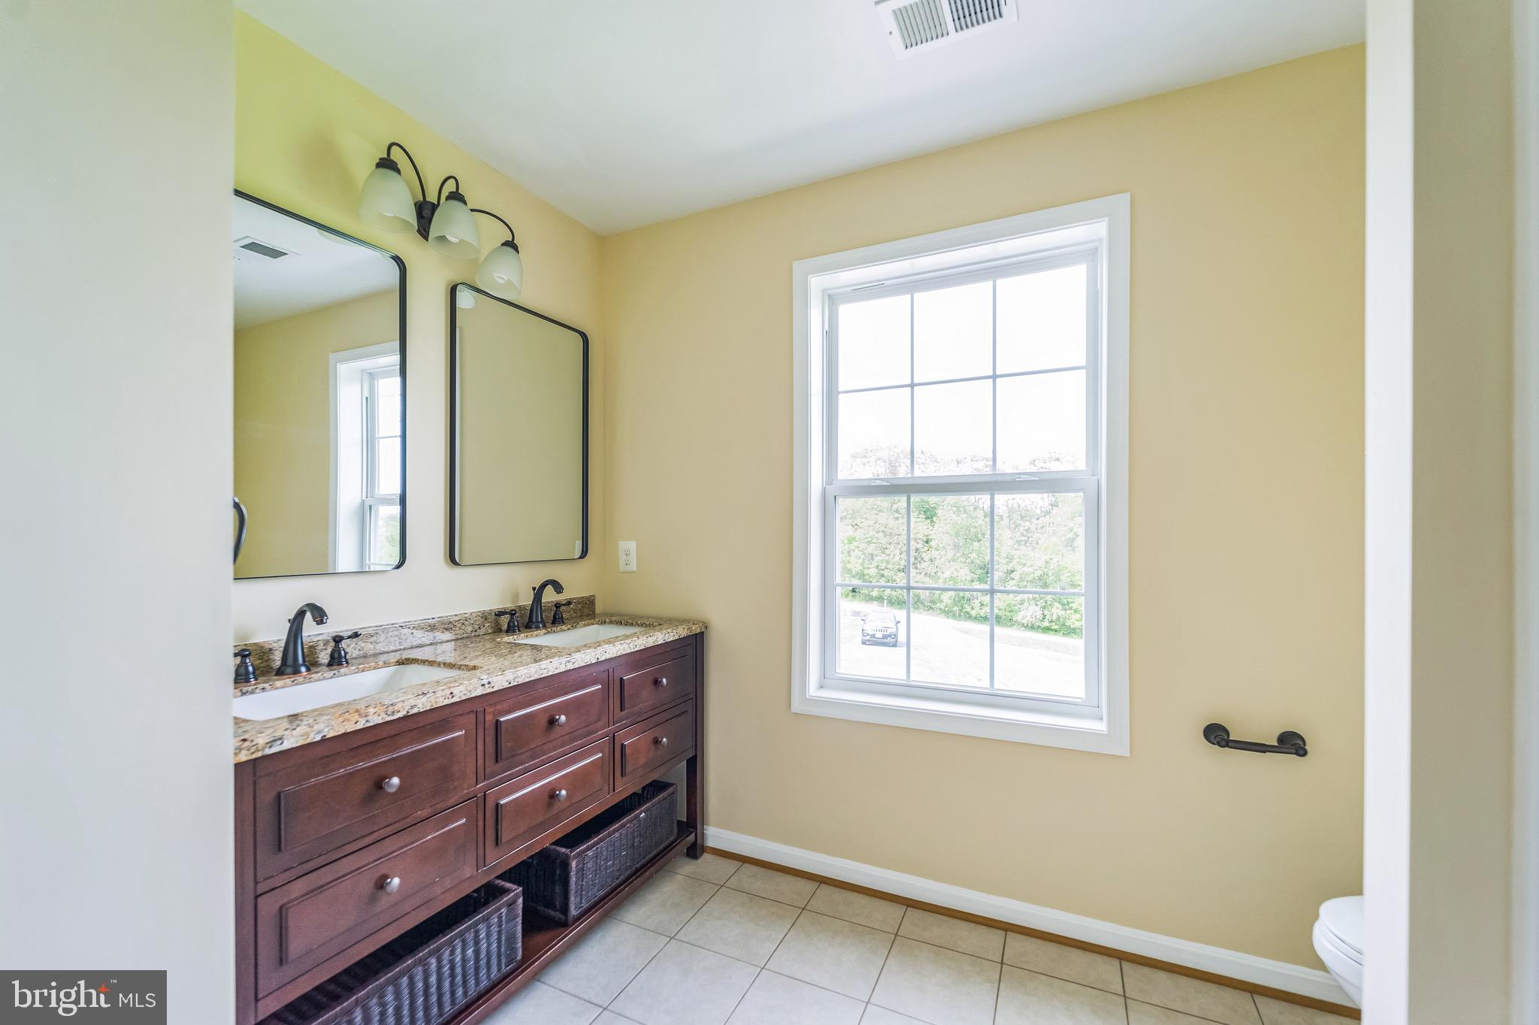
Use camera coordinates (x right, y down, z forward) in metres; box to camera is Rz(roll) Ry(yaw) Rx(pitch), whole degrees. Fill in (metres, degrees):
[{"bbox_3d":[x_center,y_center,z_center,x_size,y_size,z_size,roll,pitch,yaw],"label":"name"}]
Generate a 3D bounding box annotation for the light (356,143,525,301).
[{"bbox_3d":[-0.947,-0.858,1.766,0.230,0.235,0.525,-1,-1,25],"label":"light"}]

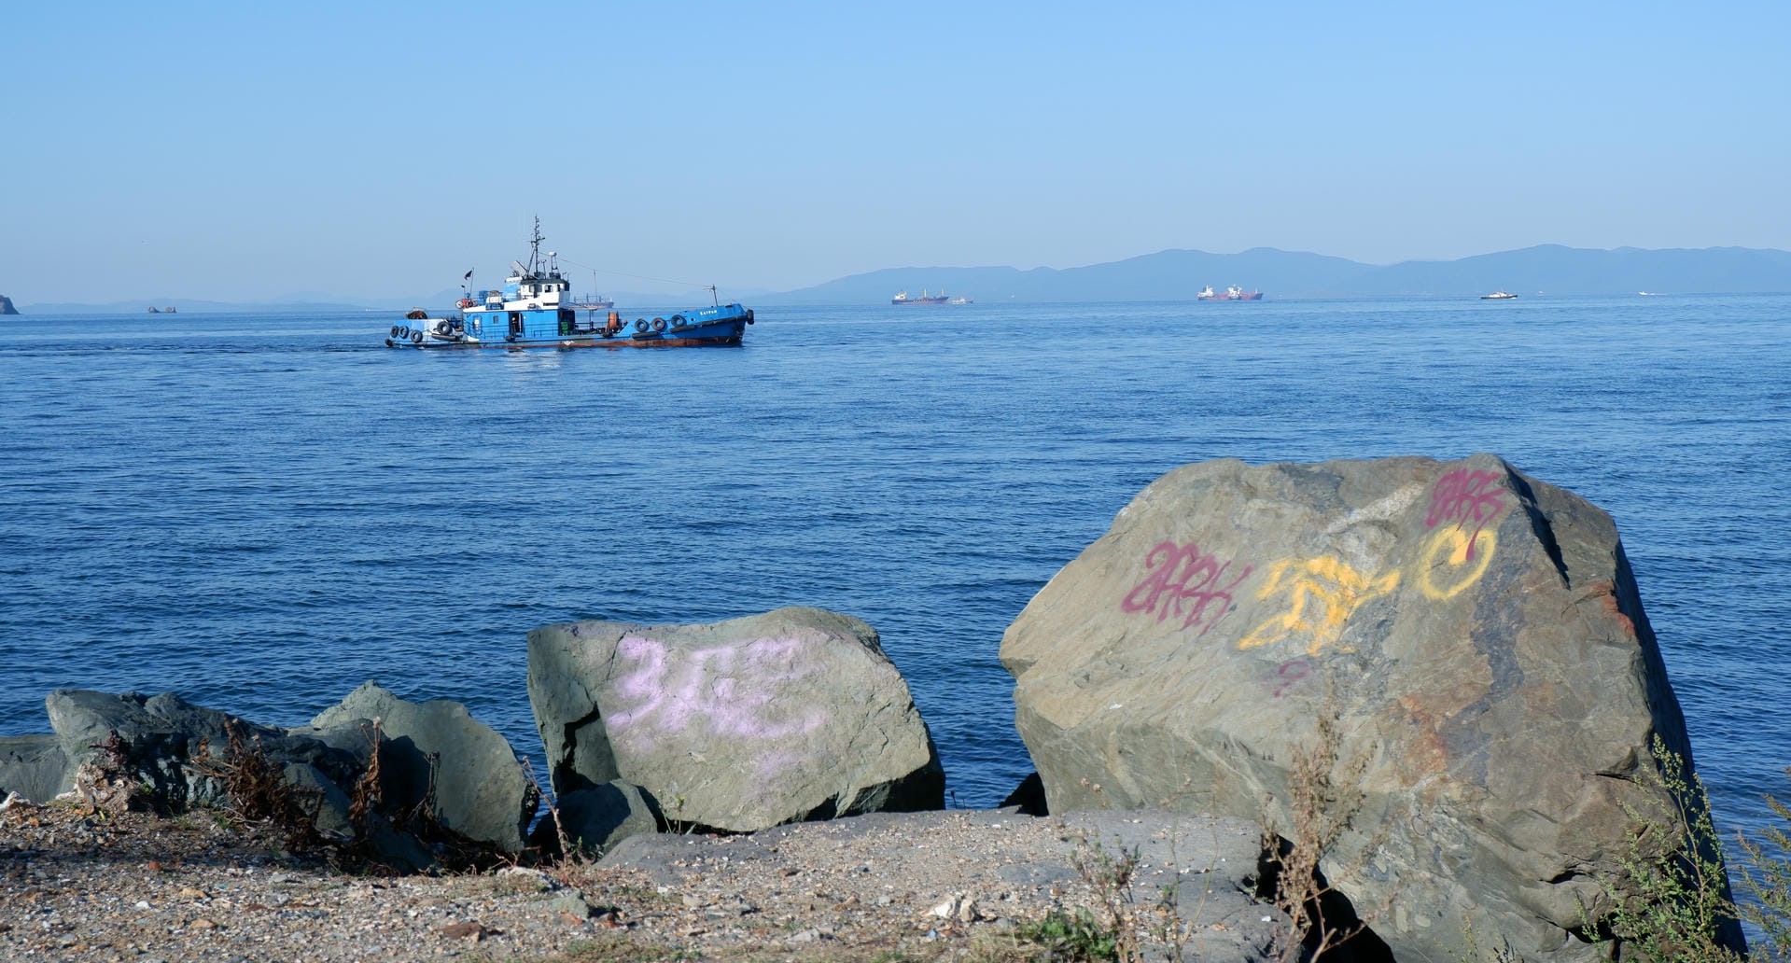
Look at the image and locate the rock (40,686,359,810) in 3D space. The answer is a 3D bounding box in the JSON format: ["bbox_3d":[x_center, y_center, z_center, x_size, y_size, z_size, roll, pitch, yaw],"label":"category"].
[{"bbox_3d":[-2.245,0.888,6.850,1.020,0.410,0.650,-1,5,-4],"label":"rock"}]

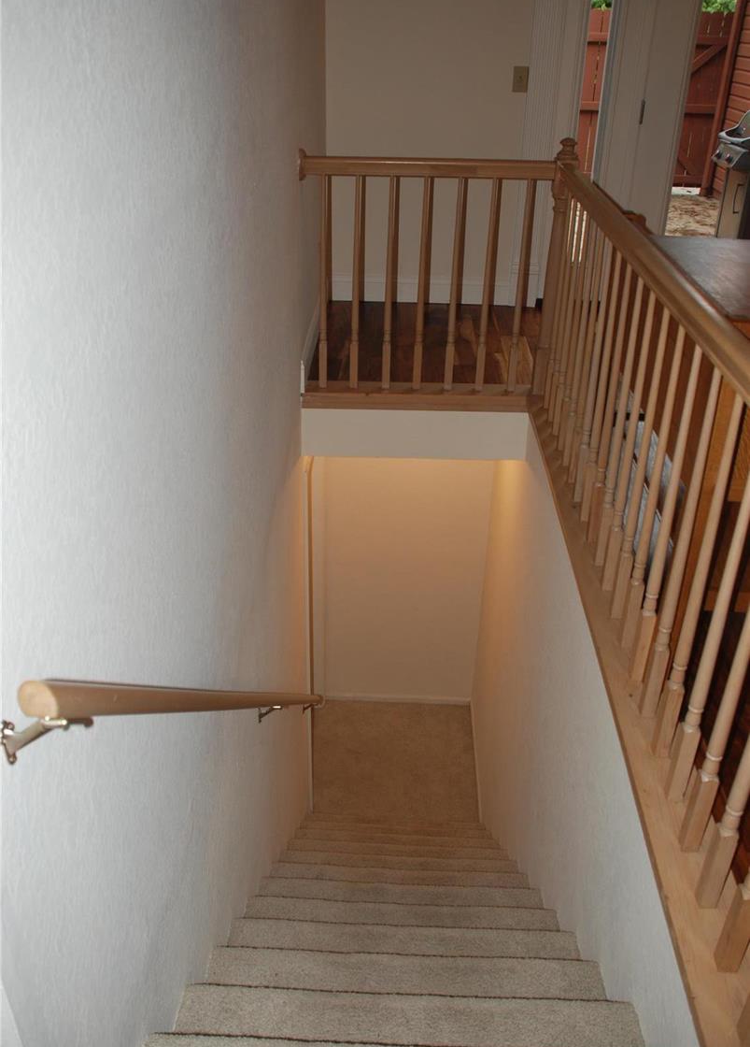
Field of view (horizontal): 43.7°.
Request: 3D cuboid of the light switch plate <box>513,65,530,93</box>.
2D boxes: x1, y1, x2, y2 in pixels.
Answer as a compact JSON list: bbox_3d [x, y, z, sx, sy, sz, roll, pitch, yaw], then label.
[{"bbox_3d":[0.704,-2.140,4.513,0.071,0.114,0.010,2,30,1],"label":"light switch plate"}]

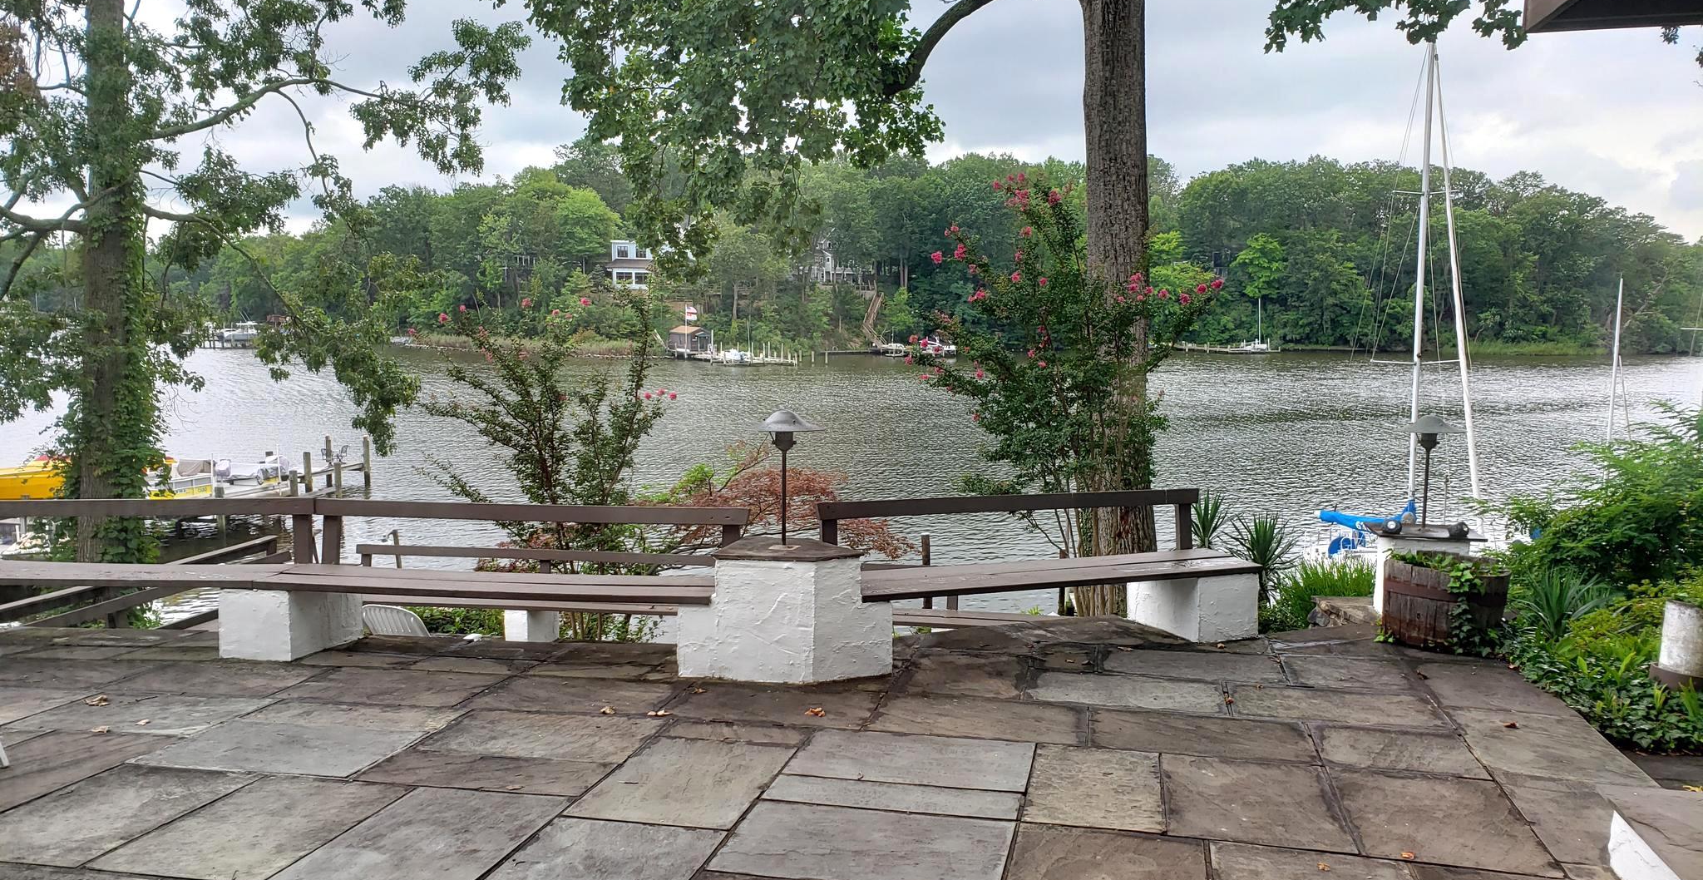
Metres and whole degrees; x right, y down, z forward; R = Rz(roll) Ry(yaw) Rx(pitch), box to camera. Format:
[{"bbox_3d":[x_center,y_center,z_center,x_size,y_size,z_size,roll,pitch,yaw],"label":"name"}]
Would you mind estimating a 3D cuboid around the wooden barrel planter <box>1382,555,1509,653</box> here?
[{"bbox_3d":[3.247,0.894,7.021,0.632,0.420,0.632,3,5,0],"label":"wooden barrel planter"}]

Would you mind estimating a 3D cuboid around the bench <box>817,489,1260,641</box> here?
[{"bbox_3d":[1.048,0.714,6.908,2.421,0.761,0.613,-2,5,-21],"label":"bench"}]

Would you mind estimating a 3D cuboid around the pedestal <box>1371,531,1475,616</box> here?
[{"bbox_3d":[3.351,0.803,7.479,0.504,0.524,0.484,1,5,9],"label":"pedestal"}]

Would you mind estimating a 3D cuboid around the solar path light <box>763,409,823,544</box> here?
[{"bbox_3d":[-0.313,0.195,6.444,0.306,0.664,0.306,0,5,0],"label":"solar path light"}]

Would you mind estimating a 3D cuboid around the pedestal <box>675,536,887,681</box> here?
[{"bbox_3d":[-0.331,0.832,6.391,1.038,0.603,0.672,0,5,-5],"label":"pedestal"}]

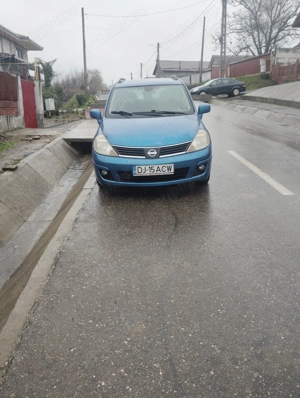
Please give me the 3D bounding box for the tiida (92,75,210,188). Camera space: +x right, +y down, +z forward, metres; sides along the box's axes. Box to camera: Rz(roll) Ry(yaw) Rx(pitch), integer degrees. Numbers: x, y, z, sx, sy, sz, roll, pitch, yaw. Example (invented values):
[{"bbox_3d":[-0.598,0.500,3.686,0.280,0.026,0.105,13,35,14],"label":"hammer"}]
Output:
[{"bbox_3d":[0.008,-1.385,6.080,1.740,1.540,4.270,-2,19,0],"label":"tiida"}]

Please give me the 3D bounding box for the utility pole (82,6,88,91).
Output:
[{"bbox_3d":[-5.202,-11.492,27.240,0.220,7.300,0.220,-1,19,0],"label":"utility pole"}]

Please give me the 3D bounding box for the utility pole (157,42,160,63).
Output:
[{"bbox_3d":[1.504,-22.852,58.787,0.290,8.400,0.290,-1,19,0],"label":"utility pole"}]

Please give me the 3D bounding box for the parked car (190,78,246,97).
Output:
[{"bbox_3d":[5.249,-8.926,26.839,4.580,1.460,1.760,-7,19,-9],"label":"parked car"}]

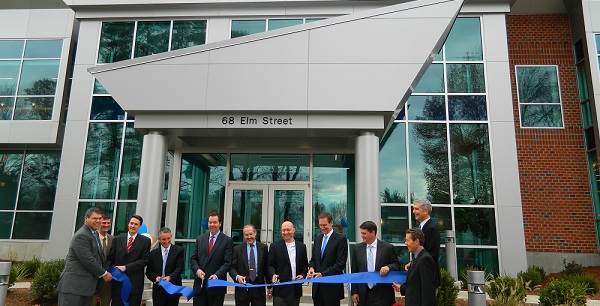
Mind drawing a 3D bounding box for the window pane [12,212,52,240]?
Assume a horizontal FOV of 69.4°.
[{"bbox_3d":[-9.376,2.564,15.216,1.309,0.915,0.060,1,-12,3],"label":"window pane"}]

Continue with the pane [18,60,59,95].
[{"bbox_3d":[-8.757,-2.530,14.570,1.267,1.258,0.050,0,-12,3],"label":"pane"}]

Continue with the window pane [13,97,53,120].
[{"bbox_3d":[-9.685,-1.609,15.795,1.432,0.855,0.050,0,-12,4],"label":"window pane"}]

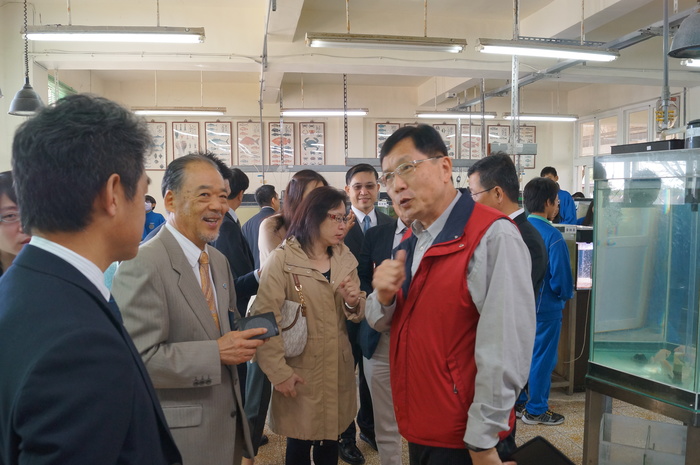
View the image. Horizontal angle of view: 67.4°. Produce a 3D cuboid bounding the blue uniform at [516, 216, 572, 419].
[{"bbox_3d":[1.325,0.566,3.554,0.350,1.377,0.470,-2,4,-12],"label":"blue uniform"}]

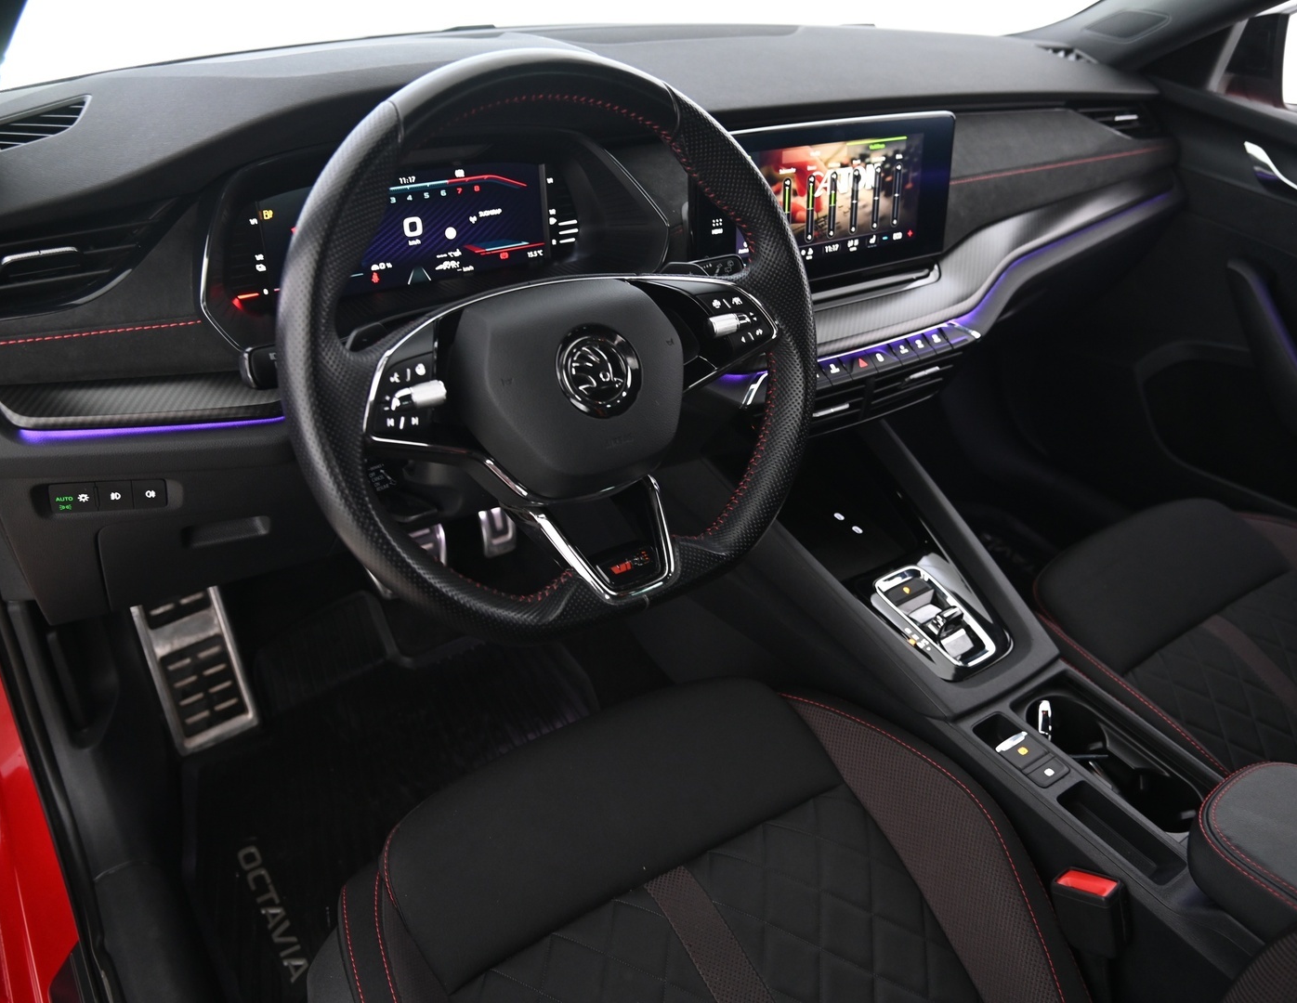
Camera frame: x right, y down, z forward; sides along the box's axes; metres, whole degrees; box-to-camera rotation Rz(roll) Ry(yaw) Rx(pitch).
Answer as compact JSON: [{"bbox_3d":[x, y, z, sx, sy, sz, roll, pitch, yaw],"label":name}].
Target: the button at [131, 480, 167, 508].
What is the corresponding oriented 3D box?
[{"bbox_3d":[-0.369,-0.005,0.748,0.024,0.024,0.014,-11,36,-21],"label":"button"}]

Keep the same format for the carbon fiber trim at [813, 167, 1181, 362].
[{"bbox_3d":[0.432,-0.286,1.119,0.770,0.080,0.180,-18,39,-29],"label":"carbon fiber trim"}]

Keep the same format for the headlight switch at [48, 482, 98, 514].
[{"bbox_3d":[-0.414,-0.004,0.723,0.031,0.025,0.015,-11,36,-21],"label":"headlight switch"}]

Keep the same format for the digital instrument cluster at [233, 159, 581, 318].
[{"bbox_3d":[-0.196,-0.223,0.828,0.300,0.105,0.035,-18,27,-29],"label":"digital instrument cluster"}]

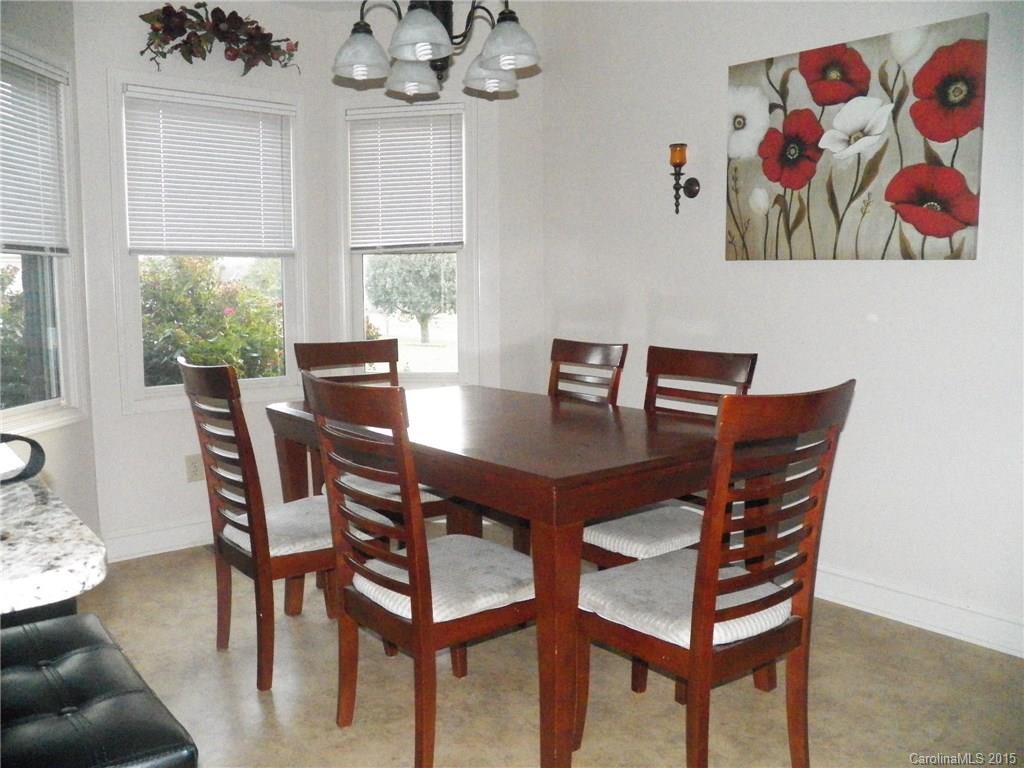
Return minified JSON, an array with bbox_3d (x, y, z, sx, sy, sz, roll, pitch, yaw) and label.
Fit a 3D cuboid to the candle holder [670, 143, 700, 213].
[{"bbox_3d":[0.701,-0.836,3.394,0.139,0.275,0.087,-6,9,-41],"label":"candle holder"}]

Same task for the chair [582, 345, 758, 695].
[{"bbox_3d":[0.435,0.385,2.653,0.530,0.960,0.455,-5,8,-37],"label":"chair"}]

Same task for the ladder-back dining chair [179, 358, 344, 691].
[{"bbox_3d":[-0.704,0.393,2.610,0.530,0.960,0.455,-5,8,-38],"label":"ladder-back dining chair"}]

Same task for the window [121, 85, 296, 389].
[{"bbox_3d":[-1.325,-0.637,3.743,0.770,1.274,0.090,-6,9,-39],"label":"window"}]

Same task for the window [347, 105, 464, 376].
[{"bbox_3d":[-0.496,-0.669,3.985,0.566,1.280,0.090,1,7,7],"label":"window"}]

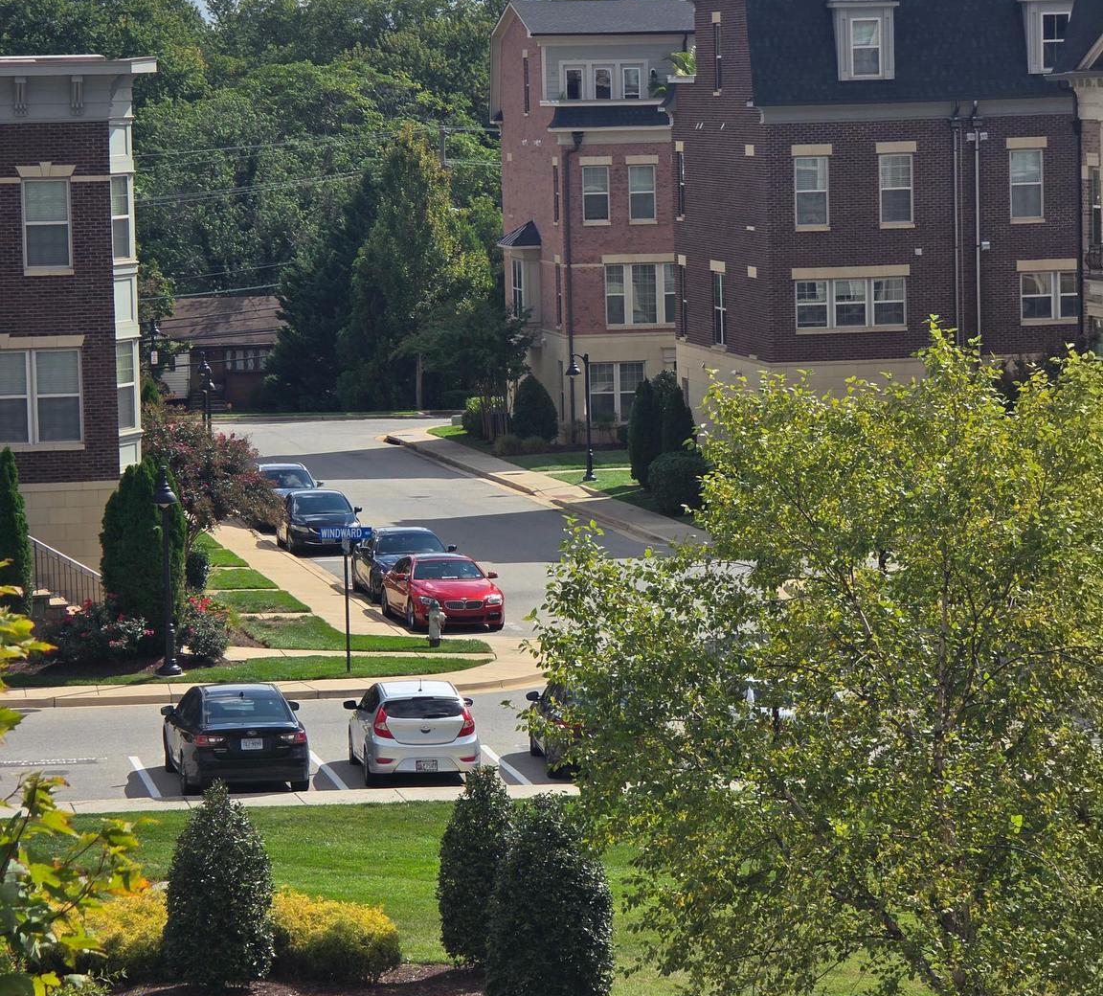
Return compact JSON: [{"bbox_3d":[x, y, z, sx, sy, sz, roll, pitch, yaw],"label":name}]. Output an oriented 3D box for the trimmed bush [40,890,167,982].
[{"bbox_3d":[-5.060,4.939,55.212,1.520,0.950,1.520,-2,5,-9],"label":"trimmed bush"}]

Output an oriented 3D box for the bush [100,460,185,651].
[{"bbox_3d":[-7.366,1.050,87.849,1.500,3.480,1.500,-2,5,-10],"label":"bush"}]

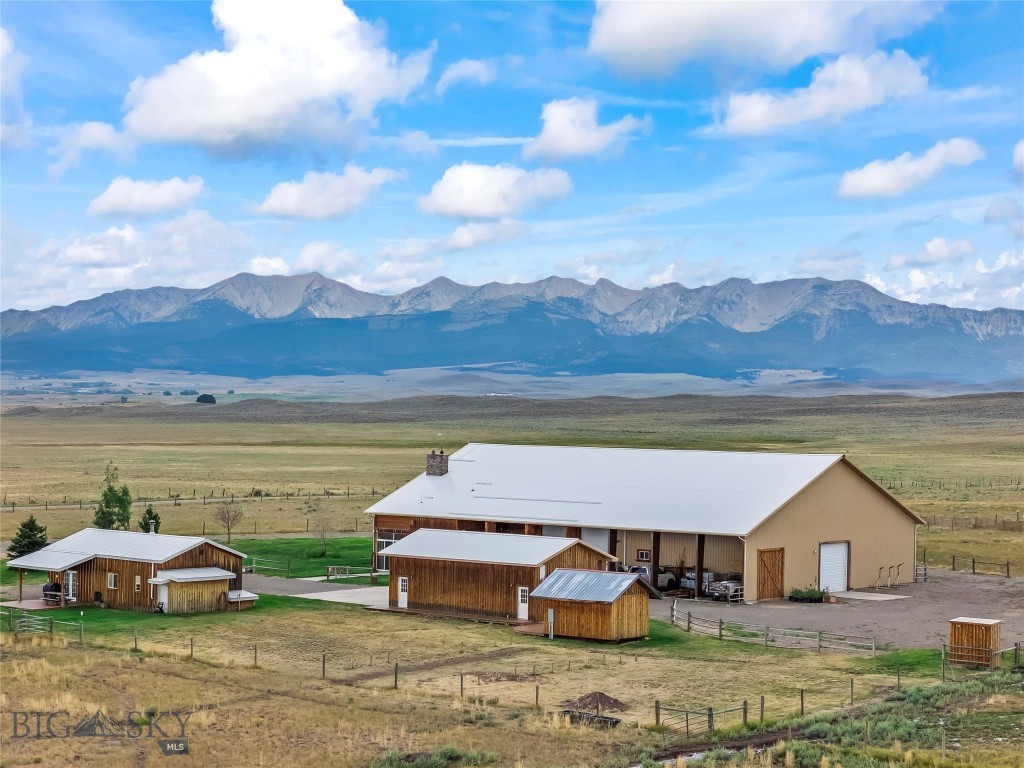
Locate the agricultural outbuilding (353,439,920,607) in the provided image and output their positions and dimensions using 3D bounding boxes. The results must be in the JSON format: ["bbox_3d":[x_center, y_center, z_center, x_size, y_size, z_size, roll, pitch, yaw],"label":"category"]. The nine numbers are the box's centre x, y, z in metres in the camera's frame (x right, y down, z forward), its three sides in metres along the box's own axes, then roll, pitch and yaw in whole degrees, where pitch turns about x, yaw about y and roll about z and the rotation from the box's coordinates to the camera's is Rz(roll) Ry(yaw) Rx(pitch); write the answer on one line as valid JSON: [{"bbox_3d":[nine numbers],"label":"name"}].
[{"bbox_3d":[10.535,10.487,168.827,37.751,10.400,25.896,0,-1,40],"label":"agricultural outbuilding"}]

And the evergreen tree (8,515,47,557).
[{"bbox_3d":[-39.291,12.849,169.474,3.768,4.335,3.768,1,-1,0],"label":"evergreen tree"}]

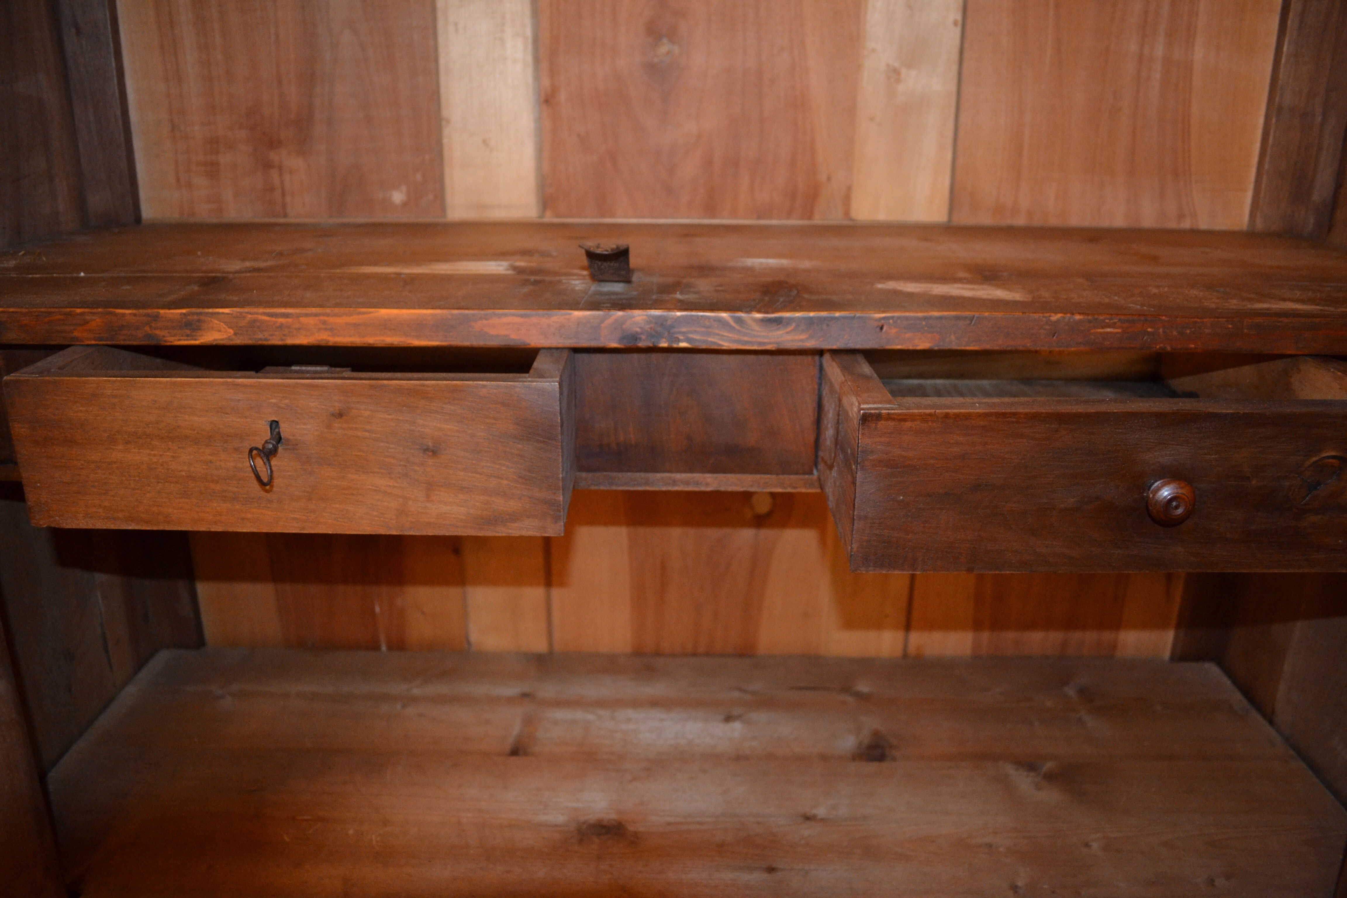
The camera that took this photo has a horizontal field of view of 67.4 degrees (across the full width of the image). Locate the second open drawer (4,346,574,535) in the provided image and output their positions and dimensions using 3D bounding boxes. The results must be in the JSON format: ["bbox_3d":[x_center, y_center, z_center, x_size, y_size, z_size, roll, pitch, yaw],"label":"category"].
[{"bbox_3d":[-0.300,-0.070,1.001,0.433,0.125,0.463,1,20,1],"label":"second open drawer"}]

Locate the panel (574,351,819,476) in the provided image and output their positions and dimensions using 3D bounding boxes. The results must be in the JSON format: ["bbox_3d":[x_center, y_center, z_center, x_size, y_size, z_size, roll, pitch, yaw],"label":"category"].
[{"bbox_3d":[0.024,-0.040,0.912,0.219,0.120,0.020,1,20,1],"label":"panel"}]

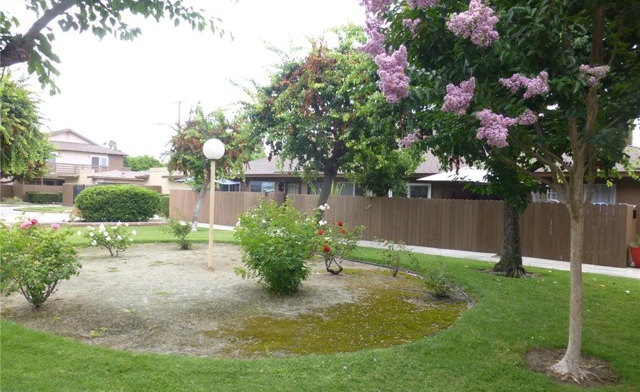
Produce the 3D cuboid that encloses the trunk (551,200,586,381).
[{"bbox_3d":[2.530,0.938,4.500,0.330,1.785,0.330,1,2,29],"label":"trunk"}]

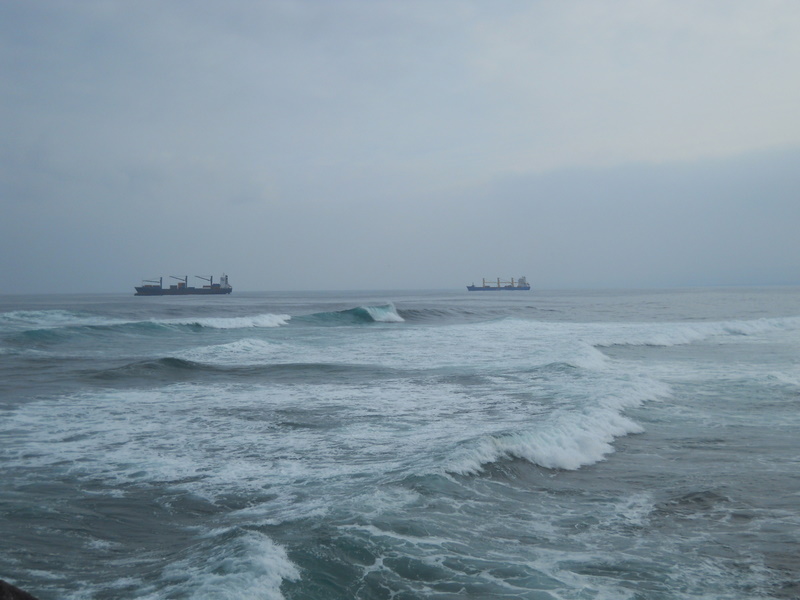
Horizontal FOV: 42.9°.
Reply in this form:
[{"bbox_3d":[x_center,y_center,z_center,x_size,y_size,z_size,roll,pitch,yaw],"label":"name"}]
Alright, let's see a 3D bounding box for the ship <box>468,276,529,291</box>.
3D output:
[{"bbox_3d":[242.895,-39.335,2500.000,156.000,35.500,24.500,-1,1,-2],"label":"ship"}]

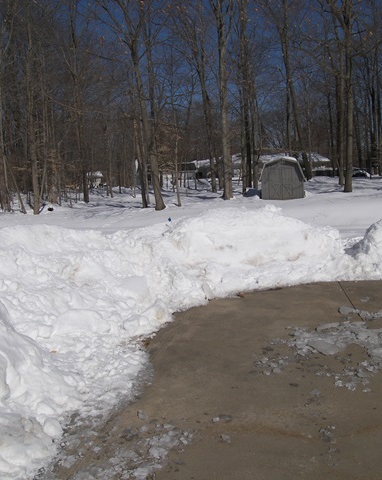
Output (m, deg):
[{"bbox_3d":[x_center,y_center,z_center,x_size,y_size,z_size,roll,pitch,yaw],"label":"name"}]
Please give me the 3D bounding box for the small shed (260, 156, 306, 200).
[{"bbox_3d":[5.540,-3.712,27.016,2.750,2.550,2.900,-1,9,9],"label":"small shed"}]

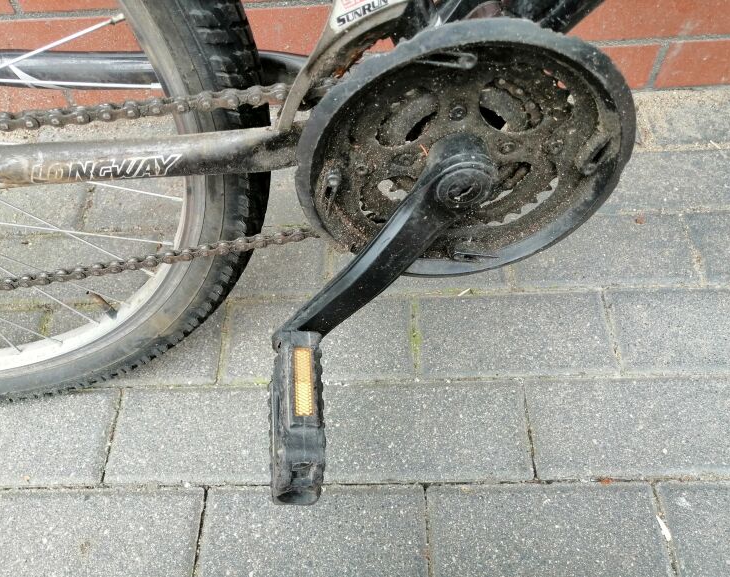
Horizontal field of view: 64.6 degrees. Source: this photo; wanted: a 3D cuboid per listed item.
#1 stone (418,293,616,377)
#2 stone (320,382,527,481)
[{"bbox_3d":[0.153,0.063,0.622,0.197,0.066,0.097,-2,58,3],"label":"stone"},{"bbox_3d":[0.056,0.151,0.574,0.197,0.066,0.097,-2,58,3],"label":"stone"}]

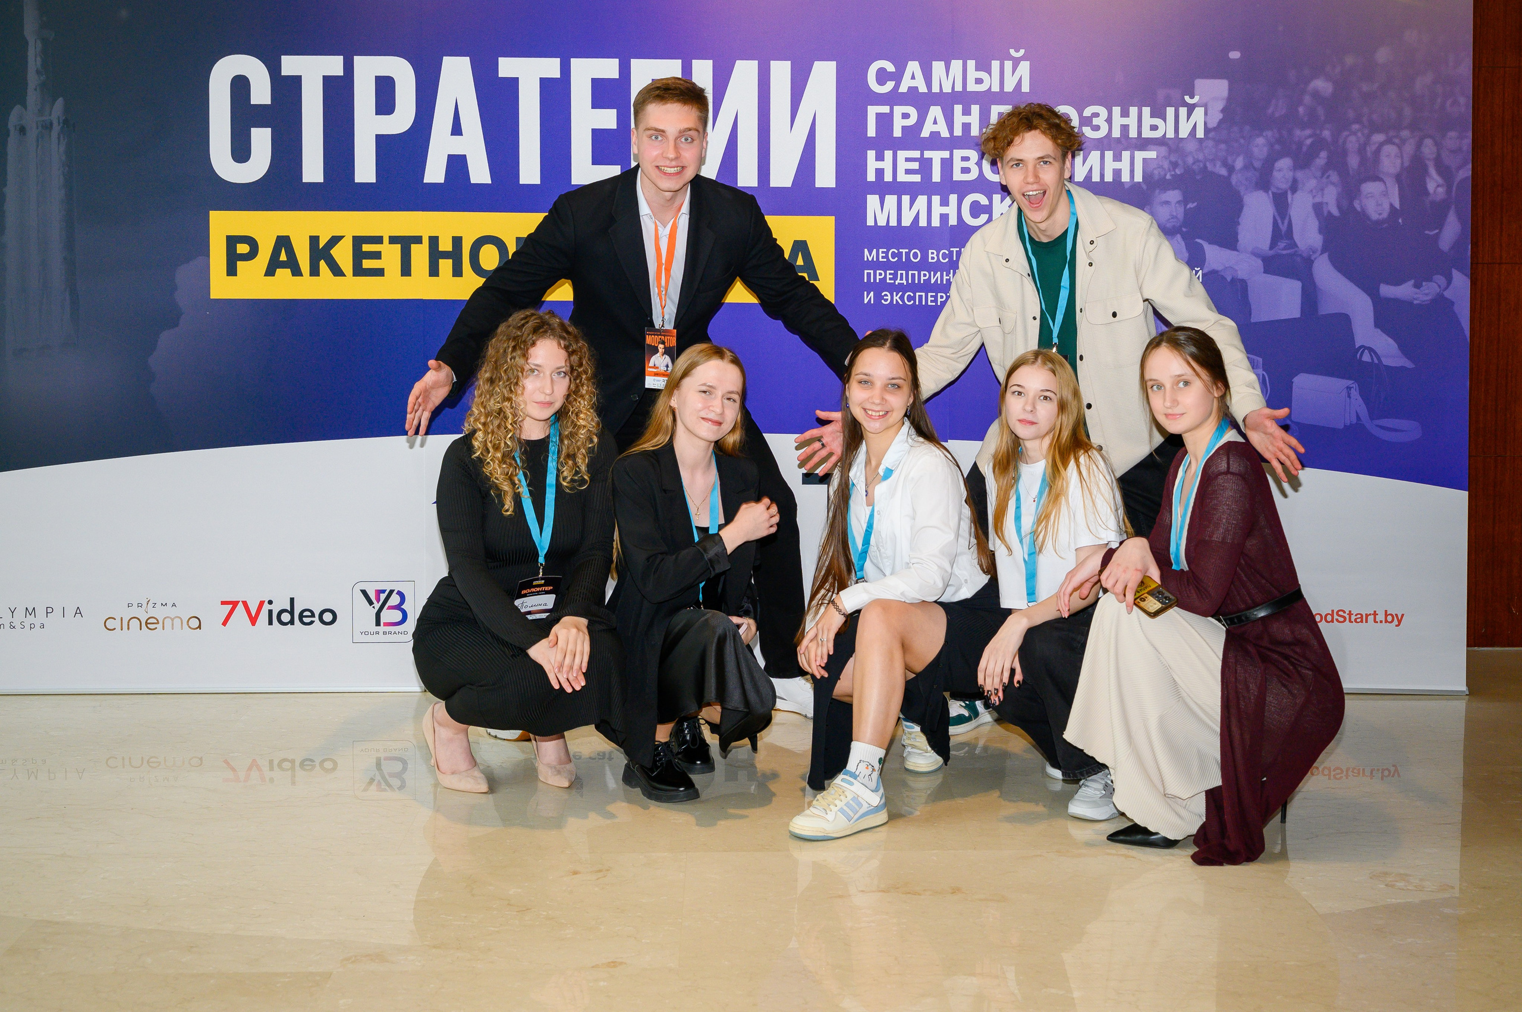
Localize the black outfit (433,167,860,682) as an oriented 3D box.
[{"bbox_3d":[-0.272,-0.115,3.900,1.000,1.335,0.600,0,5,-3],"label":"black outfit"}]

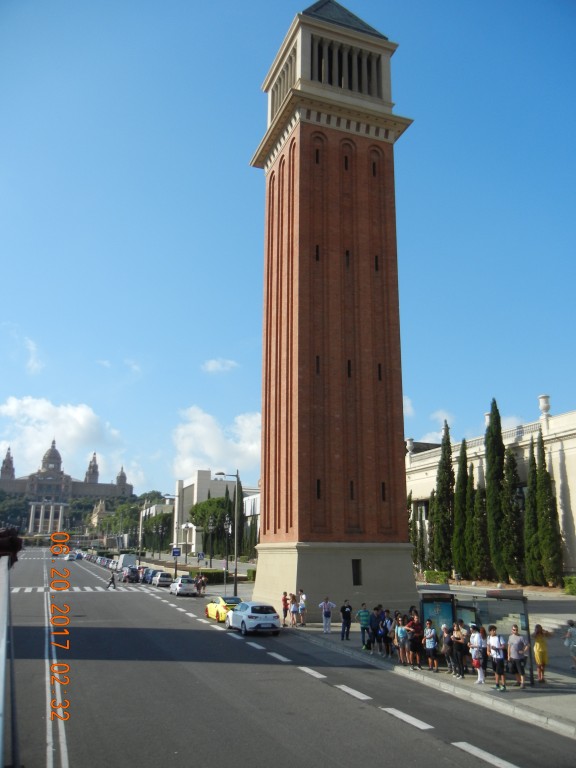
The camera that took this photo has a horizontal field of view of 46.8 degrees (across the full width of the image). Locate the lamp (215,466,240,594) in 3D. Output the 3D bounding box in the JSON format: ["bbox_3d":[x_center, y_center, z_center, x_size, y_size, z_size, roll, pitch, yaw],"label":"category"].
[{"bbox_3d":[-4.570,11.386,50.701,1.750,9.890,0.350,5,-15,-19],"label":"lamp"}]

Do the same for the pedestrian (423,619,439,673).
[{"bbox_3d":[4.870,8.901,22.695,0.520,1.660,0.420,-8,-17,30],"label":"pedestrian"}]

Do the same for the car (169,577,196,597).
[{"bbox_3d":[-9.179,17.773,58.698,1.720,1.470,4.050,5,-14,-19],"label":"car"}]

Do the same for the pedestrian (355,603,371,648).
[{"bbox_3d":[3.099,10.001,27.482,0.560,1.785,0.340,5,-15,-15],"label":"pedestrian"}]

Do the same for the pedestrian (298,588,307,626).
[{"bbox_3d":[0.773,11.663,34.653,0.380,1.845,0.500,2,-15,-6],"label":"pedestrian"}]

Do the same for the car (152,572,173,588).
[{"bbox_3d":[-13.168,20.385,69.506,1.730,1.470,4.050,5,-15,-19],"label":"car"}]

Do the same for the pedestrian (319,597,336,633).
[{"bbox_3d":[1.917,11.179,32.197,0.800,1.660,0.360,-1,-14,3],"label":"pedestrian"}]

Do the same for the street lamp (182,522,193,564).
[{"bbox_3d":[-17.014,26.956,112.831,1.200,7.050,1.200,5,-15,-19],"label":"street lamp"}]

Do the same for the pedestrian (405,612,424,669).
[{"bbox_3d":[4.353,8.933,23.001,0.600,1.740,0.450,-7,-16,26],"label":"pedestrian"}]

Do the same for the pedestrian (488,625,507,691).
[{"bbox_3d":[6.027,7.909,19.209,0.540,1.760,0.400,-9,-17,33],"label":"pedestrian"}]

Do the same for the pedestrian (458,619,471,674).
[{"bbox_3d":[5.837,8.711,22.101,0.500,1.690,0.360,-11,-17,38],"label":"pedestrian"}]

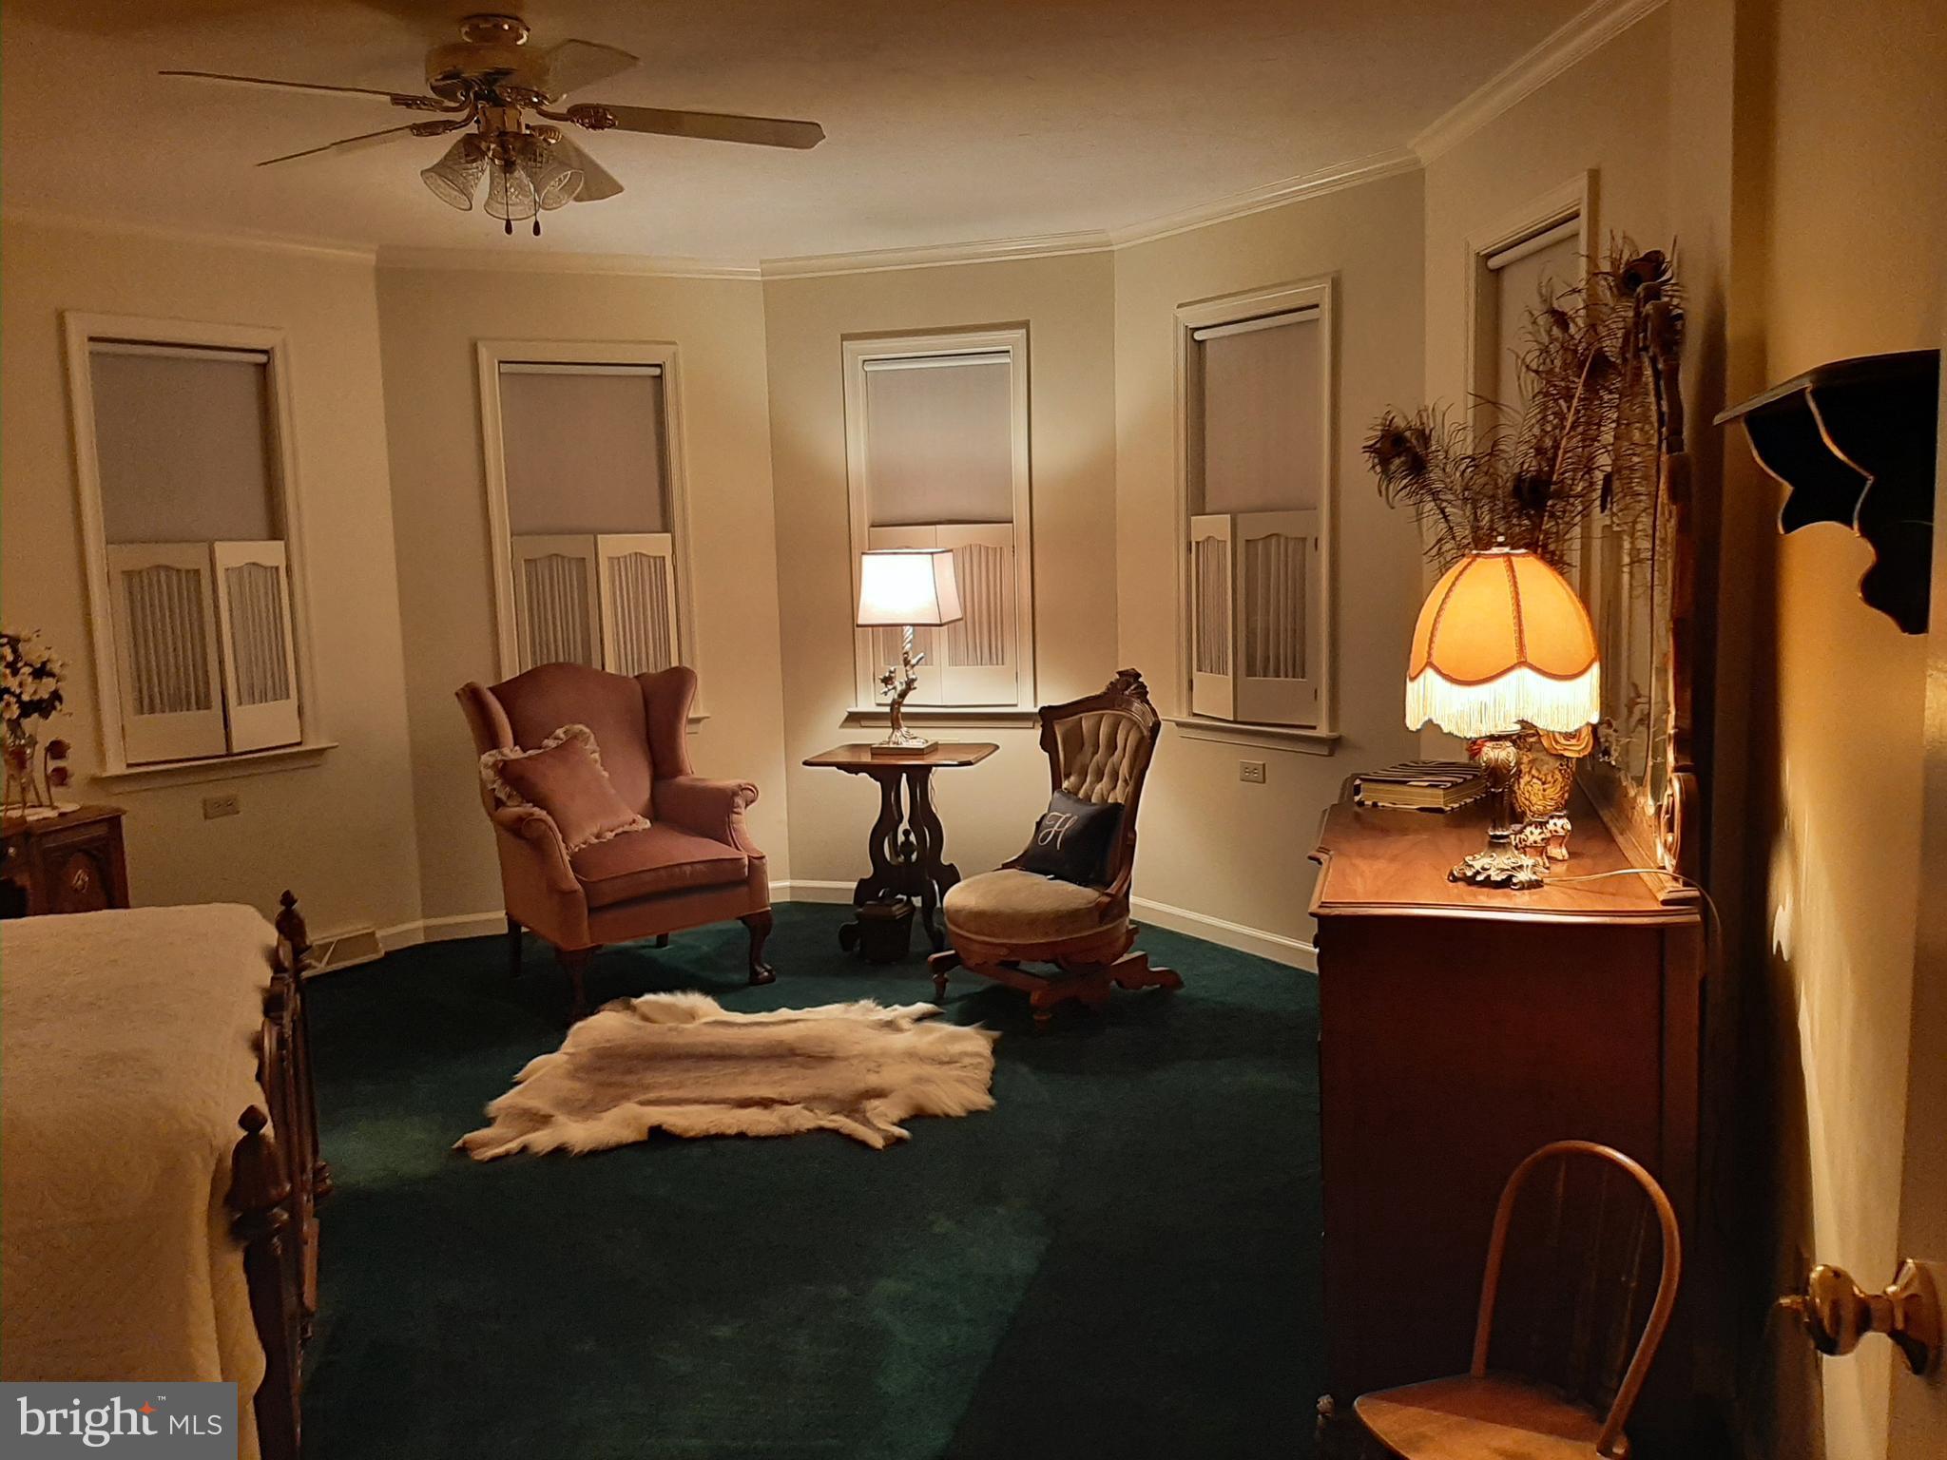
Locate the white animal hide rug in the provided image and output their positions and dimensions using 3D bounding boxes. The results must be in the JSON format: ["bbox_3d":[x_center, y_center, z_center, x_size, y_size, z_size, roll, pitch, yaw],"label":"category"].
[{"bbox_3d":[-0.620,0.953,4.160,1.370,0.060,1.180,-2,7,-2],"label":"white animal hide rug"}]

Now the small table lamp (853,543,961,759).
[{"bbox_3d":[-0.252,-0.290,5.442,0.330,0.755,0.300,1,7,16],"label":"small table lamp"}]

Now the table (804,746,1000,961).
[{"bbox_3d":[-0.240,0.447,5.467,0.630,0.715,0.490,1,7,16],"label":"table"}]

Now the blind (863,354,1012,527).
[{"bbox_3d":[-0.139,-1.153,5.802,0.604,0.653,0.045,1,8,17],"label":"blind"}]

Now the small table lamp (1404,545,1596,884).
[{"bbox_3d":[0.914,-0.032,2.534,0.335,0.579,0.335,0,7,15],"label":"small table lamp"}]

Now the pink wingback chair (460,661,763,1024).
[{"bbox_3d":[-1.255,0.326,5.110,0.840,1.100,0.810,-6,9,-33],"label":"pink wingback chair"}]

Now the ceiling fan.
[{"bbox_3d":[-1.011,-1.289,3.122,1.290,0.448,1.270,-2,7,0],"label":"ceiling fan"}]

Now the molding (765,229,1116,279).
[{"bbox_3d":[-0.170,-1.829,5.636,1.435,0.065,0.060,1,8,17],"label":"molding"}]

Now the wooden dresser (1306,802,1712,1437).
[{"bbox_3d":[1.009,0.641,3.008,0.600,0.880,1.420,0,7,15],"label":"wooden dresser"}]

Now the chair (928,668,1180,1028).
[{"bbox_3d":[0.248,0.353,4.736,0.810,1.060,0.570,-8,10,-42],"label":"chair"}]

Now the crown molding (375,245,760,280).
[{"bbox_3d":[-1.515,-1.788,5.601,1.445,0.065,0.060,-4,8,-20],"label":"crown molding"}]

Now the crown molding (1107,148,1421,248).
[{"bbox_3d":[0.911,-1.763,4.884,0.060,0.065,1.385,-7,9,-36],"label":"crown molding"}]

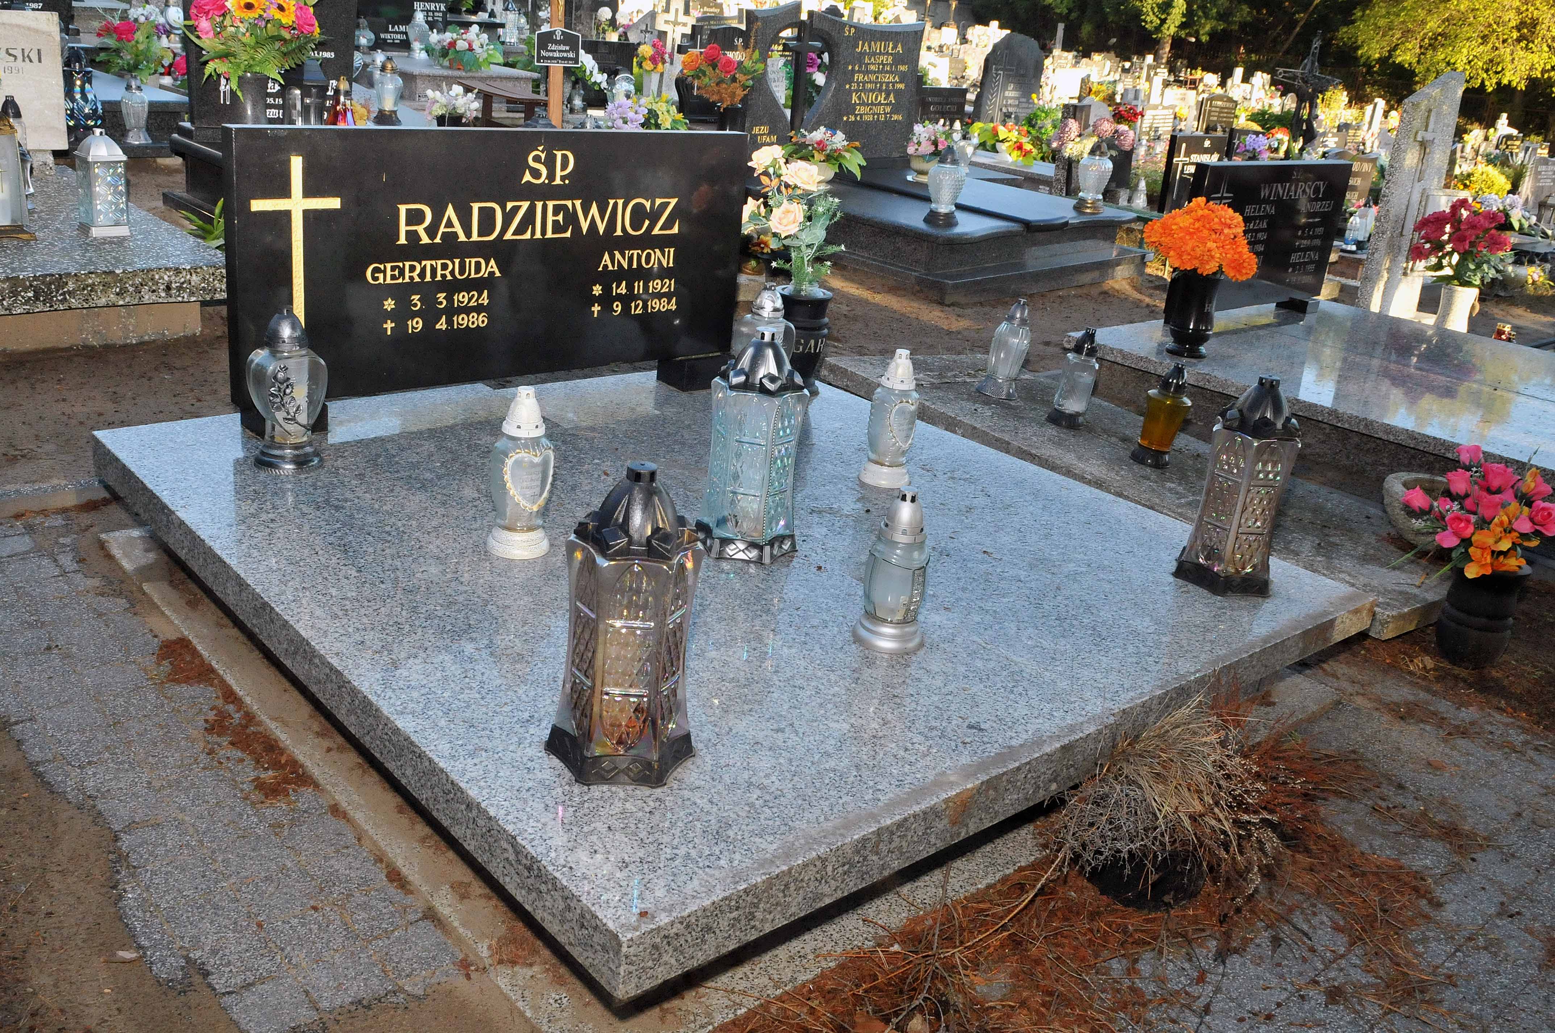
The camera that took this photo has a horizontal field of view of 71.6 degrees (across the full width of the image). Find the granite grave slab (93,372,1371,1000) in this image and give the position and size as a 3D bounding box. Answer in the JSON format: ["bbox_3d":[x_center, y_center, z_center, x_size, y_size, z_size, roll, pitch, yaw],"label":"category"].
[{"bbox_3d":[-0.143,0.027,2.179,1.660,0.085,1.810,-16,32,-38],"label":"granite grave slab"}]

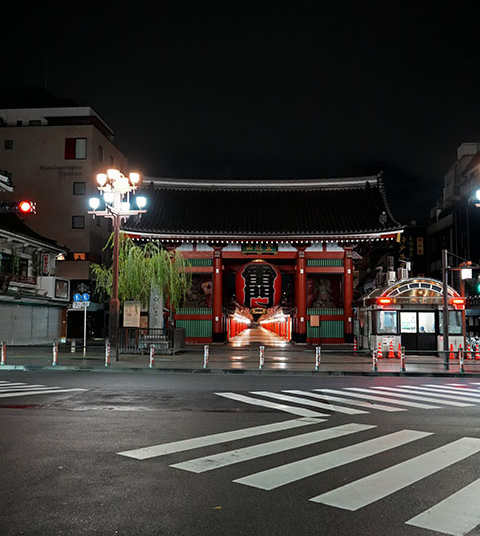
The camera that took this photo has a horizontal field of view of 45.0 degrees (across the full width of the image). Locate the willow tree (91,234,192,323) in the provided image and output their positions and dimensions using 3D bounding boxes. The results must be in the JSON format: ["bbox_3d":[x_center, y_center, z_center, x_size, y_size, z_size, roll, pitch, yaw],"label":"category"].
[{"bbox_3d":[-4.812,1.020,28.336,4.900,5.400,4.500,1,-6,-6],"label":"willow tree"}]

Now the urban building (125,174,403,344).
[{"bbox_3d":[1.462,-0.840,40.777,17.400,11.870,10.800,0,-6,2],"label":"urban building"}]

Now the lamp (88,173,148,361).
[{"bbox_3d":[-4.799,-0.158,22.724,2.400,7.490,2.400,-1,-6,6],"label":"lamp"}]

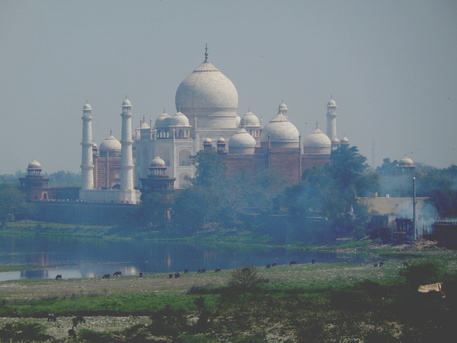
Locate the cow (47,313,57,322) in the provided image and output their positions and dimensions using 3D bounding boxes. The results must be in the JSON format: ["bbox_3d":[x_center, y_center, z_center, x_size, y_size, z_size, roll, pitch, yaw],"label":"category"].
[{"bbox_3d":[-28.210,23.310,700.000,1.900,1.350,0.650,0,0,12],"label":"cow"}]

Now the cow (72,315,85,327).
[{"bbox_3d":[-23.560,23.420,690.000,2.100,1.450,0.700,0,0,-21],"label":"cow"}]

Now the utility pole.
[{"bbox_3d":[58.580,11.740,1380.000,0.650,20.000,0.650,0,0,0],"label":"utility pole"}]

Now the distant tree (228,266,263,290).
[{"bbox_3d":[2.990,18.970,770.000,5.900,4.600,5.500,0,0,0],"label":"distant tree"}]

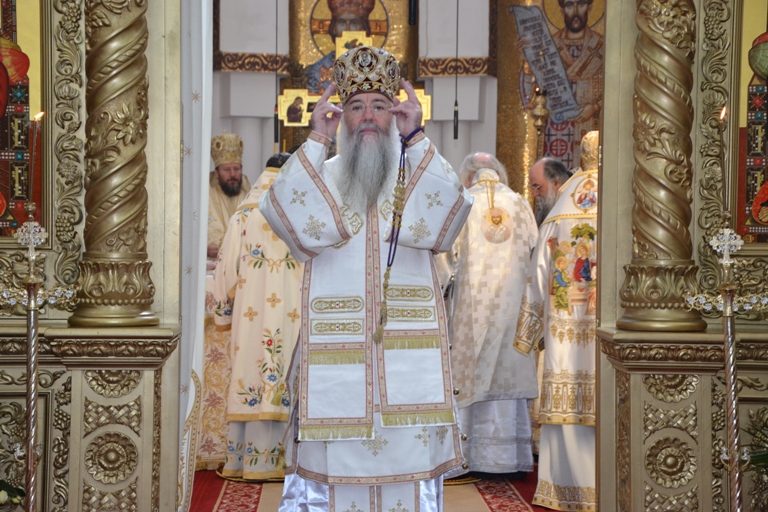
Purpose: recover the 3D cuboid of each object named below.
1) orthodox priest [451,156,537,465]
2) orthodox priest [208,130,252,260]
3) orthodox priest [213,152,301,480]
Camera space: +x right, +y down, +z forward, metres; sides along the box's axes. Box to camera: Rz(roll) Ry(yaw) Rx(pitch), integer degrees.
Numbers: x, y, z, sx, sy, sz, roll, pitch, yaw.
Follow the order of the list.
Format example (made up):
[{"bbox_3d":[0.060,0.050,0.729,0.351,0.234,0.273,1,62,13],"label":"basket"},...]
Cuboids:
[{"bbox_3d":[0.559,0.306,8.500,0.580,1.670,0.480,1,0,-9],"label":"orthodox priest"},{"bbox_3d":[-0.966,0.187,10.200,0.600,1.900,0.480,1,0,-16],"label":"orthodox priest"},{"bbox_3d":[-0.585,0.342,8.500,0.600,1.599,0.460,1,0,6],"label":"orthodox priest"}]

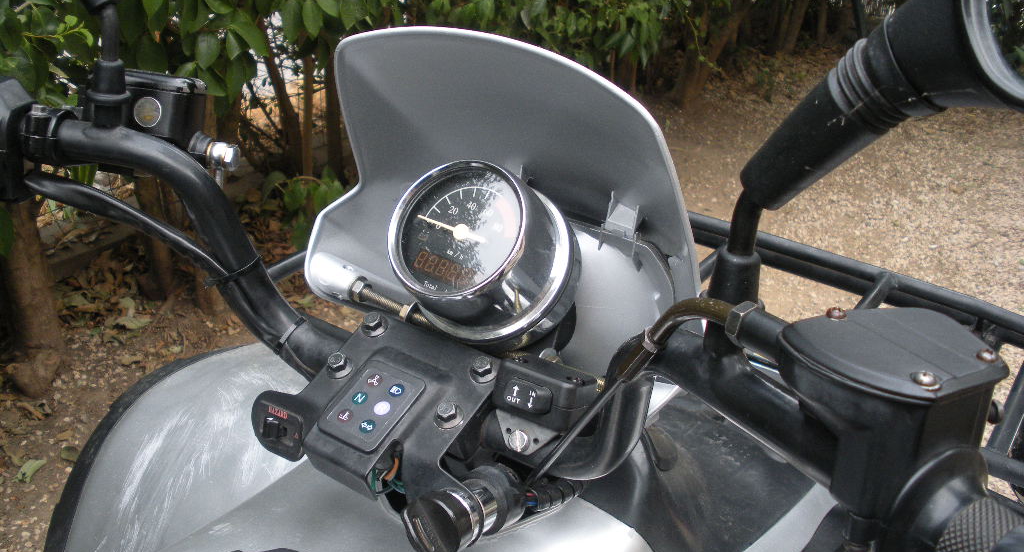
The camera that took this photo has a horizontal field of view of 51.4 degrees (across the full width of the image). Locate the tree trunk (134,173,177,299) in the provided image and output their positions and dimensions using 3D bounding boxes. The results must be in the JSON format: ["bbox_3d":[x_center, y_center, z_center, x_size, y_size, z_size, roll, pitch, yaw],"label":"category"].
[{"bbox_3d":[-0.817,-0.111,2.424,0.068,0.360,0.068,-6,29,-18],"label":"tree trunk"}]

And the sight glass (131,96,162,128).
[{"bbox_3d":[-0.197,-0.088,0.575,0.017,0.017,0.007,9,9,13],"label":"sight glass"}]

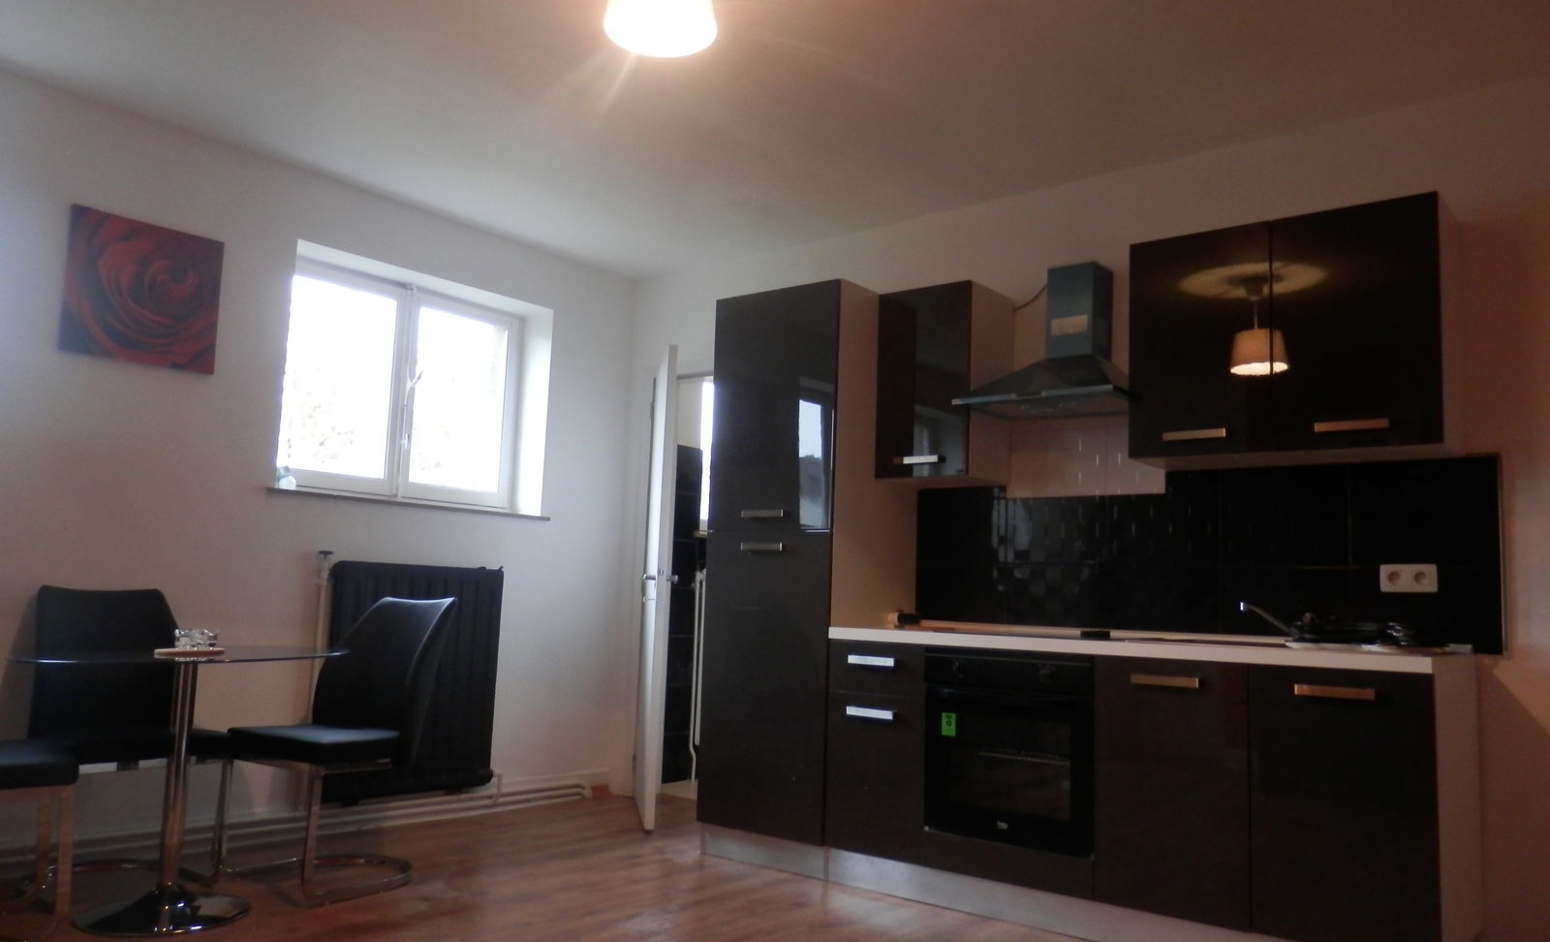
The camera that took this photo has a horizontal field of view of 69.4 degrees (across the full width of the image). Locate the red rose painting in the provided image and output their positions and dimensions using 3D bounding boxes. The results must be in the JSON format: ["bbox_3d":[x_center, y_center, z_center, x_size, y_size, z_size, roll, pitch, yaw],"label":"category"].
[{"bbox_3d":[-2.250,-0.632,4.006,0.030,0.505,0.510,-4,-9,39],"label":"red rose painting"}]

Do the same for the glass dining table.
[{"bbox_3d":[-1.731,0.905,3.250,0.880,0.745,0.880,-4,-9,39],"label":"glass dining table"}]

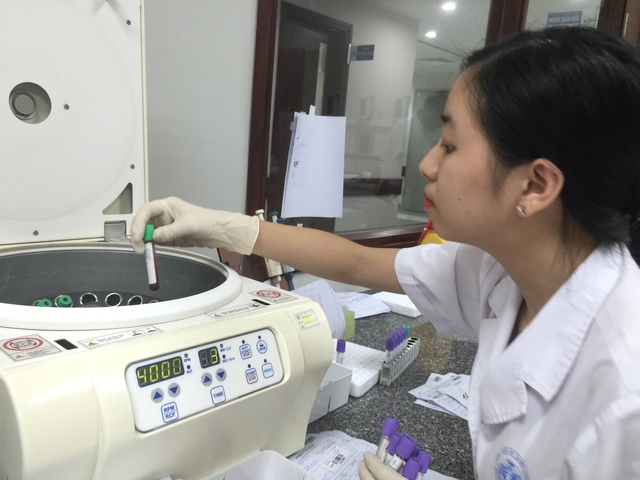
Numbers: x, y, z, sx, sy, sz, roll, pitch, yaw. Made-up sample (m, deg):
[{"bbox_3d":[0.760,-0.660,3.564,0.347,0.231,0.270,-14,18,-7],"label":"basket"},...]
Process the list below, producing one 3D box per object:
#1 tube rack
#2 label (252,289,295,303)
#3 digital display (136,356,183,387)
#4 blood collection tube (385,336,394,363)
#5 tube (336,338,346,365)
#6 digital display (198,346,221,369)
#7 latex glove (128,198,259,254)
[{"bbox_3d":[0.146,0.215,0.963,0.019,0.036,0.172,8,10,25],"label":"tube rack"},{"bbox_3d":[-0.059,0.070,0.674,0.047,0.001,0.034,17,15,40],"label":"label"},{"bbox_3d":[-0.148,0.123,0.501,0.004,0.018,0.048,-21,-10,41],"label":"digital display"},{"bbox_3d":[0.116,0.199,0.893,0.015,0.078,0.015,8,10,25],"label":"blood collection tube"},{"bbox_3d":[0.032,0.197,0.861,0.015,0.078,0.015,8,10,25],"label":"tube"},{"bbox_3d":[-0.112,0.119,0.542,0.004,0.018,0.024,-21,-10,41],"label":"digital display"},{"bbox_3d":[-0.157,-0.017,0.665,0.152,0.070,0.082,0,10,-24],"label":"latex glove"}]

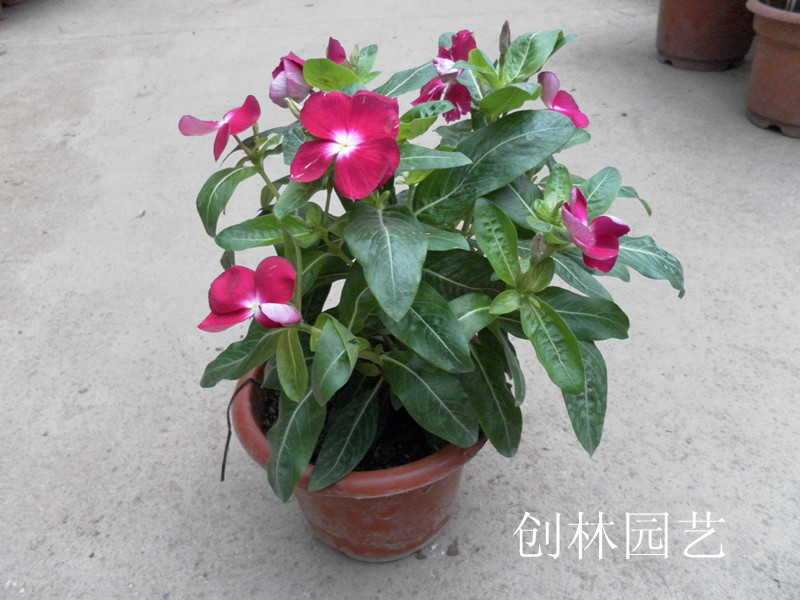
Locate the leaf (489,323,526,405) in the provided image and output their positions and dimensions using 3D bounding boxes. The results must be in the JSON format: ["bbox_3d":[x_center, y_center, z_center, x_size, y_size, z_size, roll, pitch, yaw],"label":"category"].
[{"bbox_3d":[0.059,0.034,0.355,0.011,0.054,0.015,-11,17,31],"label":"leaf"}]

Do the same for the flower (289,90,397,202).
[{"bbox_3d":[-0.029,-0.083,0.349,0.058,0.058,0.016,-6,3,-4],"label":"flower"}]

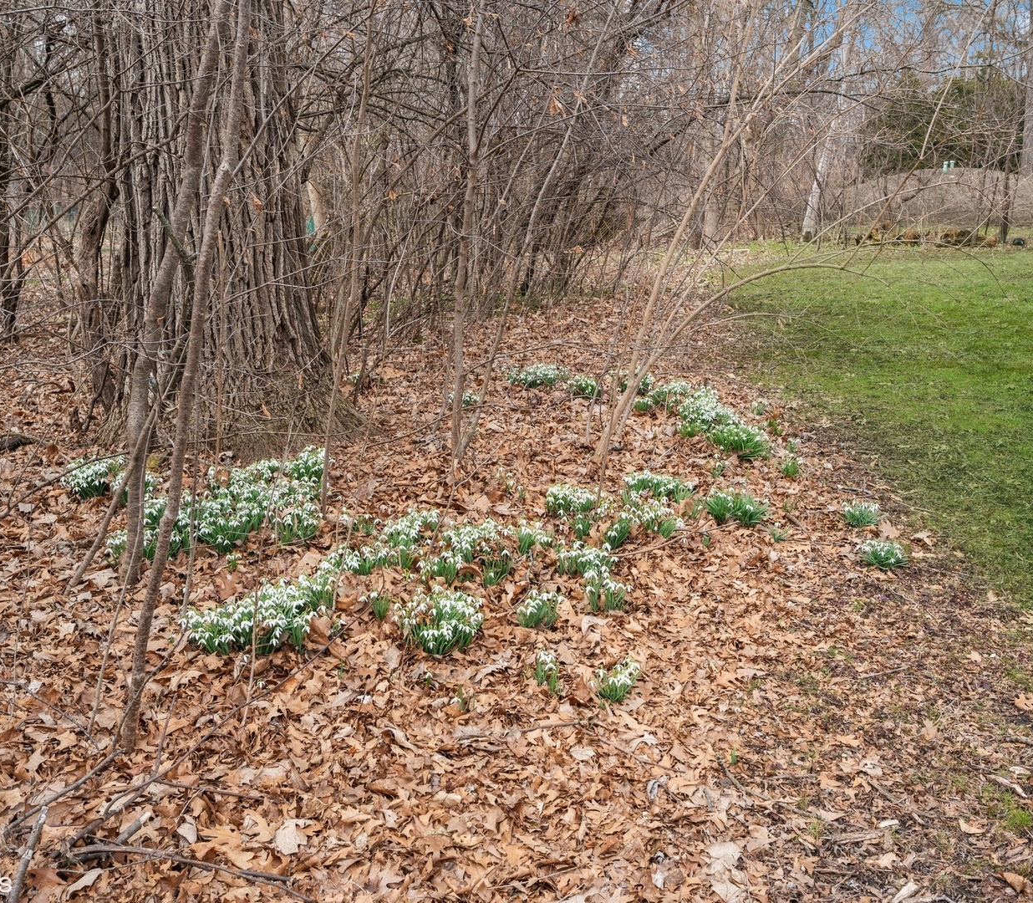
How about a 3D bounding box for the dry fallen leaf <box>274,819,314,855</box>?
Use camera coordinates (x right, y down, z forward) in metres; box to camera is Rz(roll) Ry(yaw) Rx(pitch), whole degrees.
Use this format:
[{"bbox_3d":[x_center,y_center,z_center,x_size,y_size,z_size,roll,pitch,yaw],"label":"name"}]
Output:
[{"bbox_3d":[-0.507,0.880,2.580,0.090,0.017,0.105,-3,22,-12],"label":"dry fallen leaf"}]

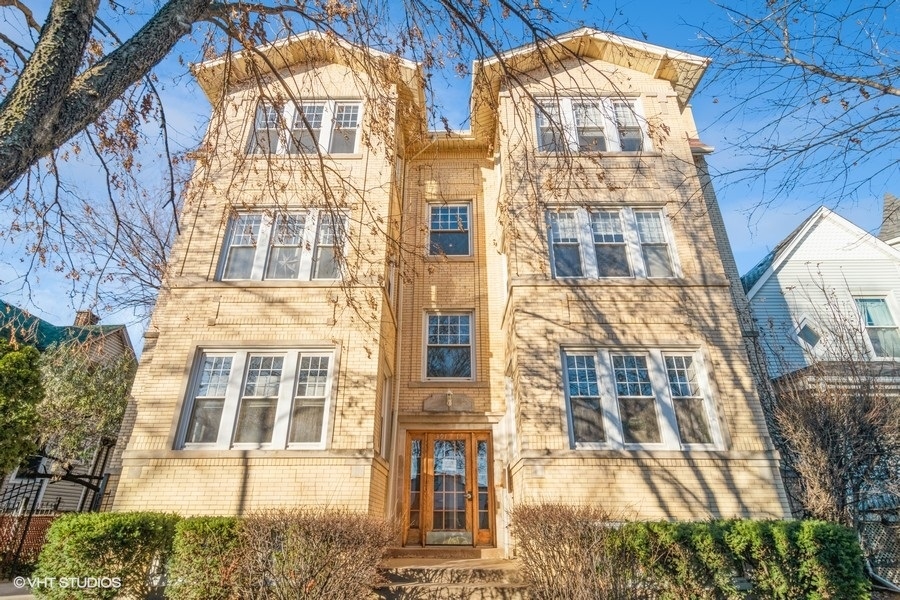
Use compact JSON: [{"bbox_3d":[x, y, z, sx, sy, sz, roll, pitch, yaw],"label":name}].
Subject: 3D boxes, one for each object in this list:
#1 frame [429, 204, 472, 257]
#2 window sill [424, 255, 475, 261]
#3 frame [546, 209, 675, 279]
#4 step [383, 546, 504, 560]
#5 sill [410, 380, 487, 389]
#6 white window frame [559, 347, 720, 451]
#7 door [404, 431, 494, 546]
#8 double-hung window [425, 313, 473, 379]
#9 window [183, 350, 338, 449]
[{"bbox_3d":[0.009,-1.819,11.547,1.117,1.601,0.120,0,-24,0],"label":"frame"},{"bbox_3d":[-0.014,-0.993,11.109,1.236,0.140,0.150,0,-24,0],"label":"window sill"},{"bbox_3d":[3.250,-1.169,9.062,2.444,1.658,0.150,0,-24,0],"label":"frame"},{"bbox_3d":[-0.076,4.666,8.284,2.164,0.161,0.500,0,-24,0],"label":"step"},{"bbox_3d":[-0.022,1.856,9.825,1.748,0.150,0.150,0,-24,0],"label":"sill"},{"bbox_3d":[3.247,1.688,7.774,2.521,1.742,0.150,0,-24,0],"label":"white window frame"},{"bbox_3d":[-0.004,3.741,9.031,1.782,2.138,0.120,0,-24,0],"label":"door"},{"bbox_3d":[-0.002,1.064,10.248,1.161,1.601,0.120,0,-24,0],"label":"double-hung window"},{"bbox_3d":[-3.254,1.668,7.715,2.440,1.719,0.150,0,-24,0],"label":"window"}]

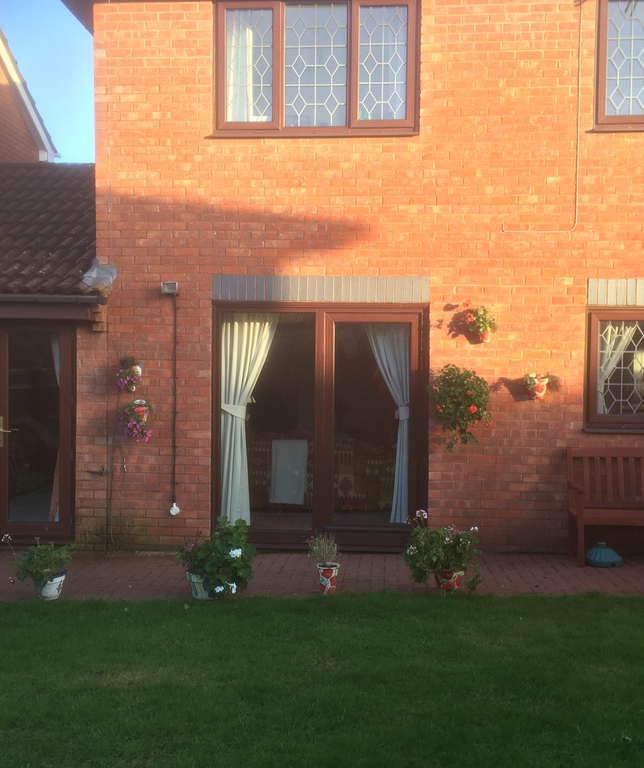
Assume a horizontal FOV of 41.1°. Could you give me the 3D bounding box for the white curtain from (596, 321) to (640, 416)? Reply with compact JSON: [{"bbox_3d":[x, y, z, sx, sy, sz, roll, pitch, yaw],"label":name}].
[{"bbox_3d":[2.498,-0.123,7.278,0.400,0.850,0.120,1,2,5],"label":"white curtain"}]

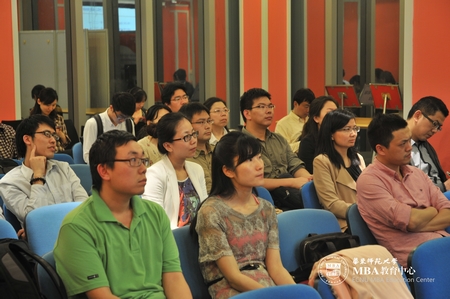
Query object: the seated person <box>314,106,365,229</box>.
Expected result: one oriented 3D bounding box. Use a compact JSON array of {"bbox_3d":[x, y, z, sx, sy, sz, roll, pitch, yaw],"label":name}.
[{"bbox_3d":[0.767,0.402,5.756,0.470,1.218,0.780,-6,9,-37],"label":"seated person"}]

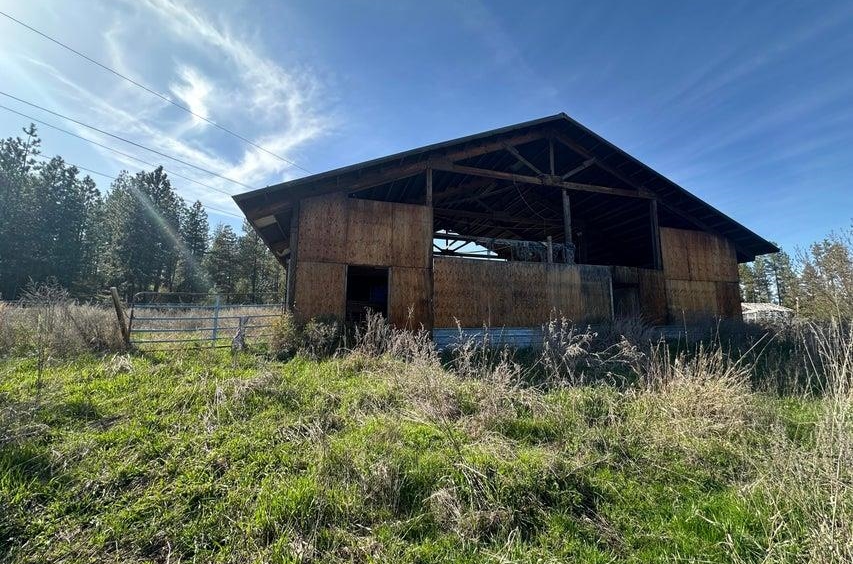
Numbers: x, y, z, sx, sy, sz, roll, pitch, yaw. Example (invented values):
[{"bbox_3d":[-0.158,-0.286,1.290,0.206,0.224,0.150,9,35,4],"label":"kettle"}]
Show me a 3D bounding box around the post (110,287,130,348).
[{"bbox_3d":[-6.671,0.782,7.520,0.115,1.367,0.115,-12,3,-36],"label":"post"}]

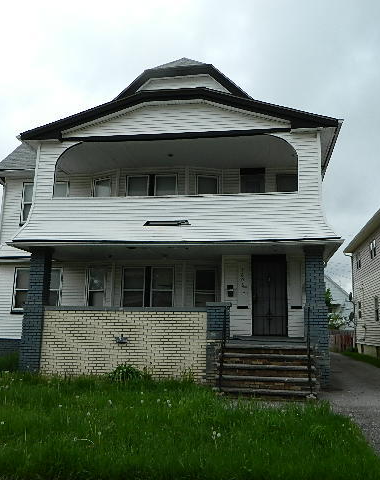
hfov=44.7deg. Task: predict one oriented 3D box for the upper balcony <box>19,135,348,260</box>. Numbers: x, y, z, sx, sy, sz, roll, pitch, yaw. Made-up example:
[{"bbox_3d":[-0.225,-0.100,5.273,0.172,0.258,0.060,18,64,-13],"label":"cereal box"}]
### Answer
[{"bbox_3d":[-0.334,-1.033,12.832,8.000,2.900,2.800,0,-11,9],"label":"upper balcony"}]

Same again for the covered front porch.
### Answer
[{"bbox_3d":[-0.373,1.971,12.352,7.500,3.250,2.450,0,-11,9],"label":"covered front porch"}]

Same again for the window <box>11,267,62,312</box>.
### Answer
[{"bbox_3d":[-4.866,1.500,14.639,1.600,1.380,0.130,0,-11,9],"label":"window"}]

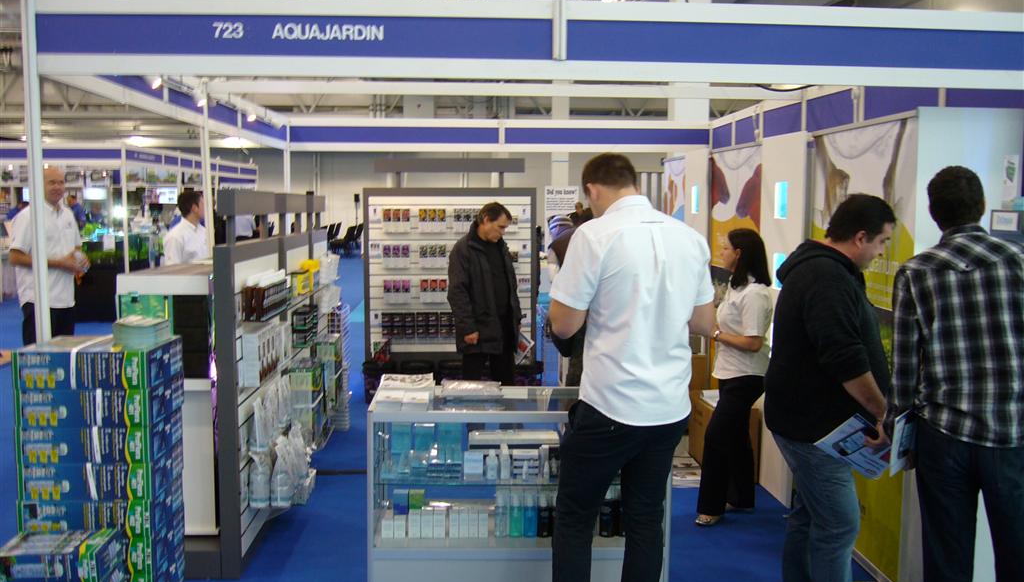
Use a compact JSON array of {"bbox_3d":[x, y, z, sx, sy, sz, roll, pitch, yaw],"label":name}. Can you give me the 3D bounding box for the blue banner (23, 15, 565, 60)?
[{"bbox_3d":[-0.815,-0.961,3.901,1.940,0.150,0.035,0,5,-3],"label":"blue banner"}]

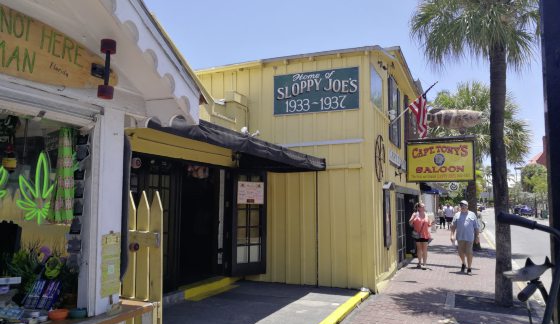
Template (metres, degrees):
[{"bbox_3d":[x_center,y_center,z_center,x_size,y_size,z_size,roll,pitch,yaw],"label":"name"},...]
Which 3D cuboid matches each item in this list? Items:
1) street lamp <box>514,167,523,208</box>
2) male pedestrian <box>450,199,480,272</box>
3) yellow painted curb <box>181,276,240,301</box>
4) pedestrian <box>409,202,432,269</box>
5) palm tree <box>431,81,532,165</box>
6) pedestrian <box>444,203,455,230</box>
[{"bbox_3d":[29.970,3.654,54.710,1.000,6.200,0.600,-2,-6,22],"label":"street lamp"},{"bbox_3d":[4.379,1.766,10.375,0.680,1.698,0.500,-2,-6,22],"label":"male pedestrian"},{"bbox_3d":[-1.253,2.263,7.995,0.250,0.130,1.850,-2,-6,22],"label":"yellow painted curb"},{"bbox_3d":[3.558,1.855,11.102,0.580,1.659,0.420,-2,-6,22],"label":"pedestrian"},{"bbox_3d":[7.463,0.090,16.110,3.620,6.110,3.500,-2,-6,22],"label":"palm tree"},{"bbox_3d":[10.388,3.326,26.849,0.600,1.666,0.420,-2,-6,22],"label":"pedestrian"}]

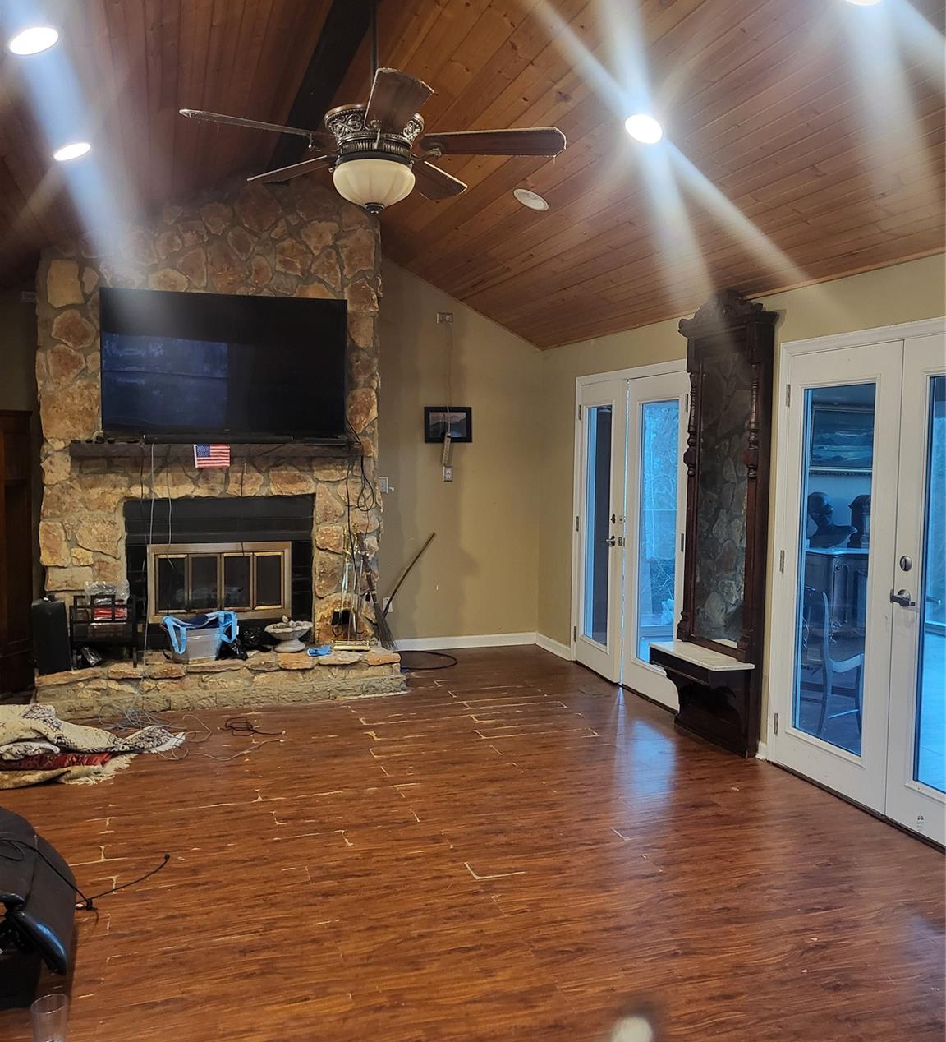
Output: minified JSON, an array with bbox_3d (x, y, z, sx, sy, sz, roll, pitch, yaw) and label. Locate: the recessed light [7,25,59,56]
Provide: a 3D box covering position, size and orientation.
[{"bbox_3d":[-1.438,-1.570,3.098,0.185,0.040,0.185,-28,13,-15],"label":"recessed light"}]

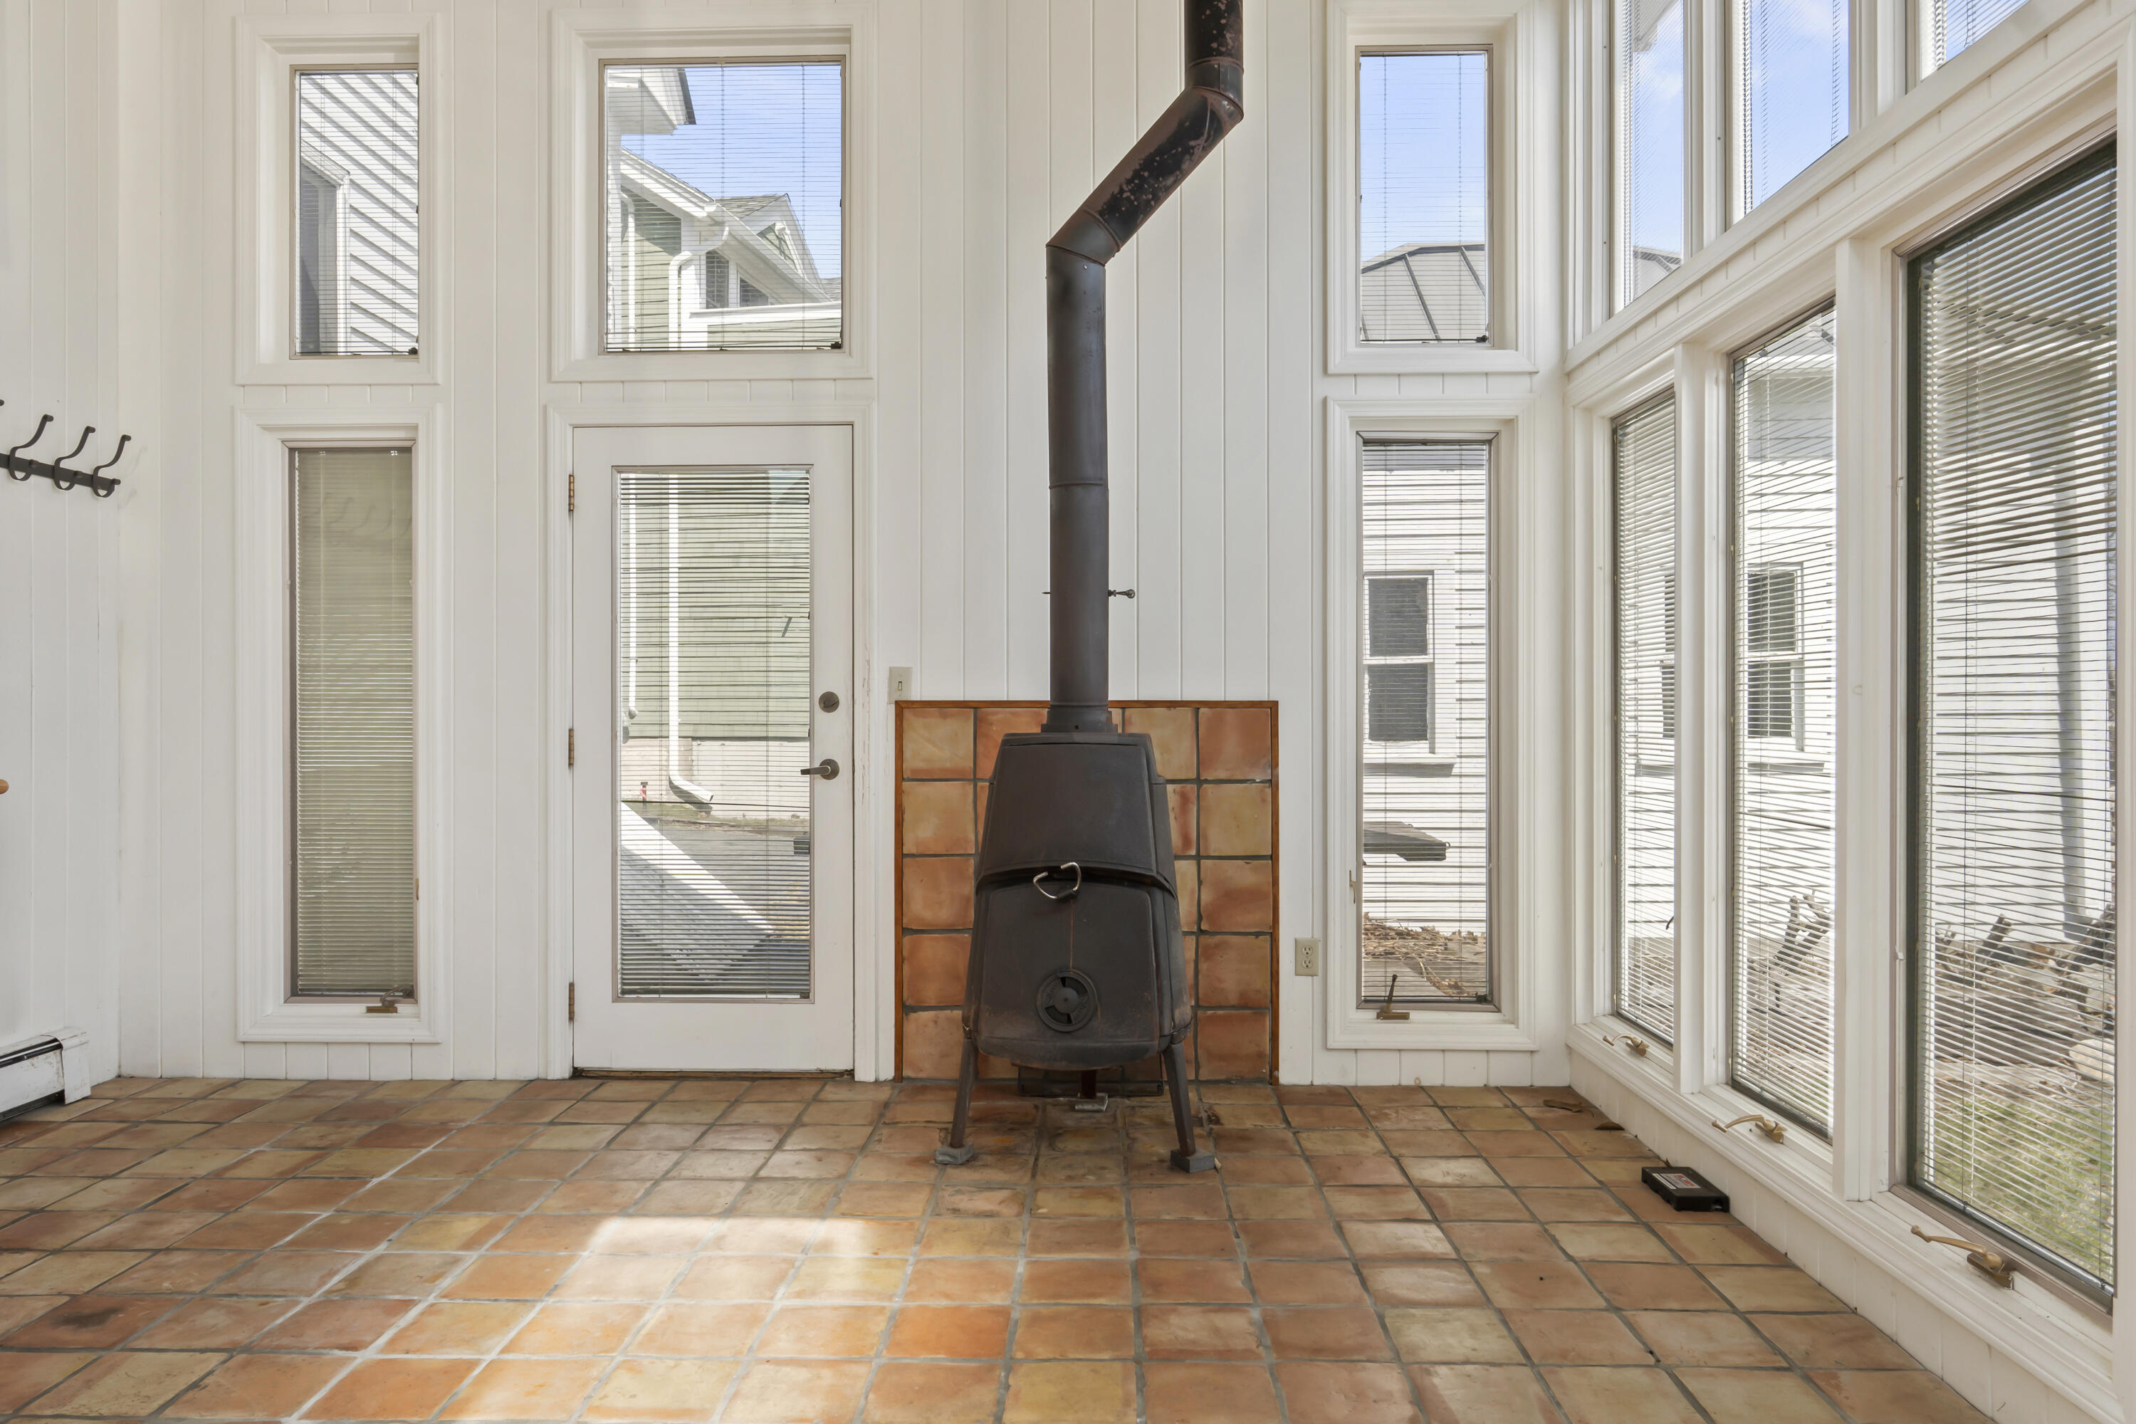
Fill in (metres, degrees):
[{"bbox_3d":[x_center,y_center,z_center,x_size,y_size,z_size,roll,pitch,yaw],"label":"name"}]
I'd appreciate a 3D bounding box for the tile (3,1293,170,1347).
[{"bbox_3d":[-1.839,1.161,2.694,0.216,0.020,0.221,0,0,1],"label":"tile"}]

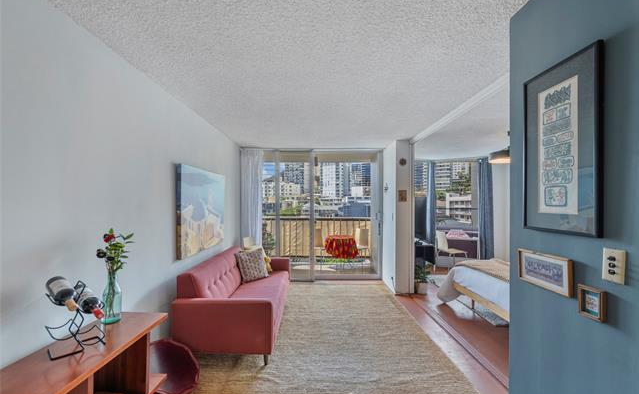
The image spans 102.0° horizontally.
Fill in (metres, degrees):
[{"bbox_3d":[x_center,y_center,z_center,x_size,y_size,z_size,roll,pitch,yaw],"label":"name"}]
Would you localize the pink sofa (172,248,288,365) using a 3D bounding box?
[{"bbox_3d":[-0.865,1.110,3.120,0.860,0.810,1.750,0,-1,-2],"label":"pink sofa"}]

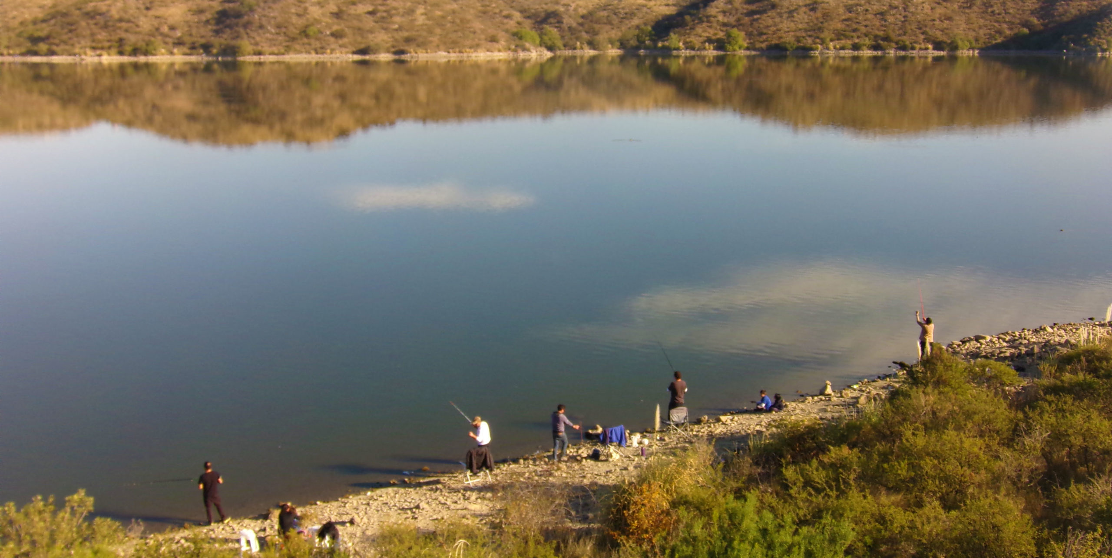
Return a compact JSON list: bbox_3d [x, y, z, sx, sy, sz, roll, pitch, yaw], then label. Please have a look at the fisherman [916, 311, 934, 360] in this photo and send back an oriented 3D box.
[{"bbox_3d":[13.680,2.140,48.800,0.620,1.920,0.550,-6,13,-27],"label":"fisherman"}]

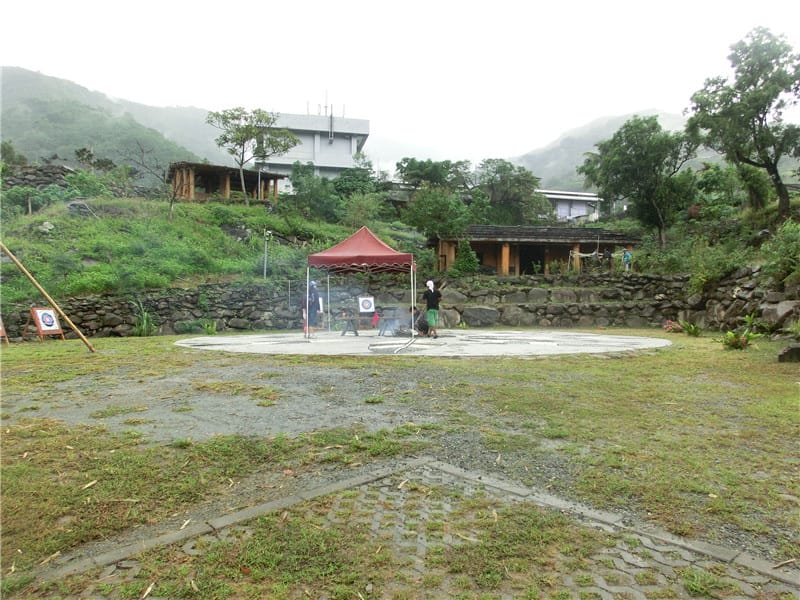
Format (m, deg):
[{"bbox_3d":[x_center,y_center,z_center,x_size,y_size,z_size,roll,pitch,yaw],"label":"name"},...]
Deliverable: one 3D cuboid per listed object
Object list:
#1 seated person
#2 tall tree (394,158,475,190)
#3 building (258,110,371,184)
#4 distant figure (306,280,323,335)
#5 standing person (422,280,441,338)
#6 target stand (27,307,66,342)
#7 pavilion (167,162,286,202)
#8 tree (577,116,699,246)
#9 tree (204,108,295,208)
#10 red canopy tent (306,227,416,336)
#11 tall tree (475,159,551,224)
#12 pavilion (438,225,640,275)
[{"bbox_3d":[0.620,0.610,16.300,0.700,0.880,0.520,-1,1,-18],"label":"seated person"},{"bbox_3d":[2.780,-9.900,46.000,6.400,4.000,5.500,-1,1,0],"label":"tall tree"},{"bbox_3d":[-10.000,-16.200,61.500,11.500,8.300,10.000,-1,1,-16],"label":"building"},{"bbox_3d":[-2.570,0.300,16.600,0.420,1.720,0.500,0,1,30],"label":"distant figure"},{"bbox_3d":[0.880,0.270,15.750,0.520,1.640,0.360,-1,1,-6],"label":"standing person"},{"bbox_3d":[-9.560,0.660,14.900,0.750,0.950,0.680,0,1,18],"label":"target stand"},{"bbox_3d":[-13.000,-8.800,41.500,4.500,2.800,7.600,0,2,43],"label":"pavilion"},{"bbox_3d":[15.400,-7.900,36.500,7.600,8.600,7.000,-1,1,0],"label":"tree"},{"bbox_3d":[-10.500,-10.300,39.500,6.400,6.900,6.000,-1,1,0],"label":"tree"},{"bbox_3d":[-1.030,-0.590,17.350,3.050,3.400,3.050,-1,1,4],"label":"red canopy tent"},{"bbox_3d":[8.640,-8.400,43.000,5.800,5.200,5.300,-1,1,0],"label":"tall tree"},{"bbox_3d":[8.100,-3.100,34.700,12.600,3.150,5.000,-1,1,-12],"label":"pavilion"}]

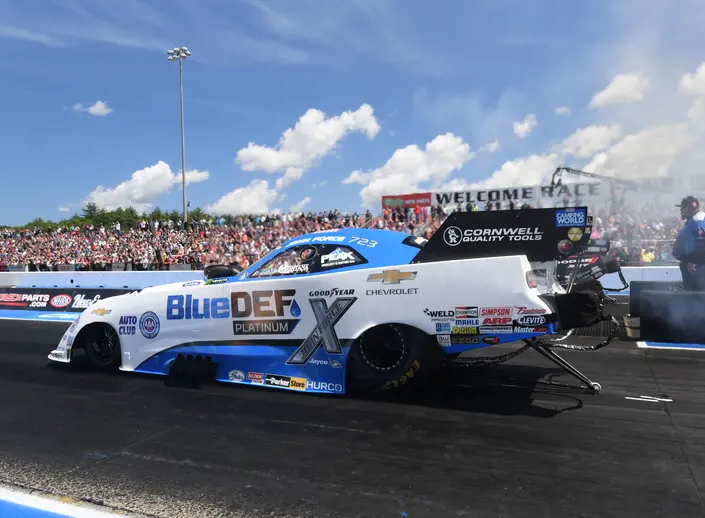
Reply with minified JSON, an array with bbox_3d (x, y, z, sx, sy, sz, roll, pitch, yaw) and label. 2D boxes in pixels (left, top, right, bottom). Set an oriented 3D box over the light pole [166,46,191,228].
[{"bbox_3d":[-17.562,-10.508,57.789,3.000,22.200,0.800,-1,1,23],"label":"light pole"}]

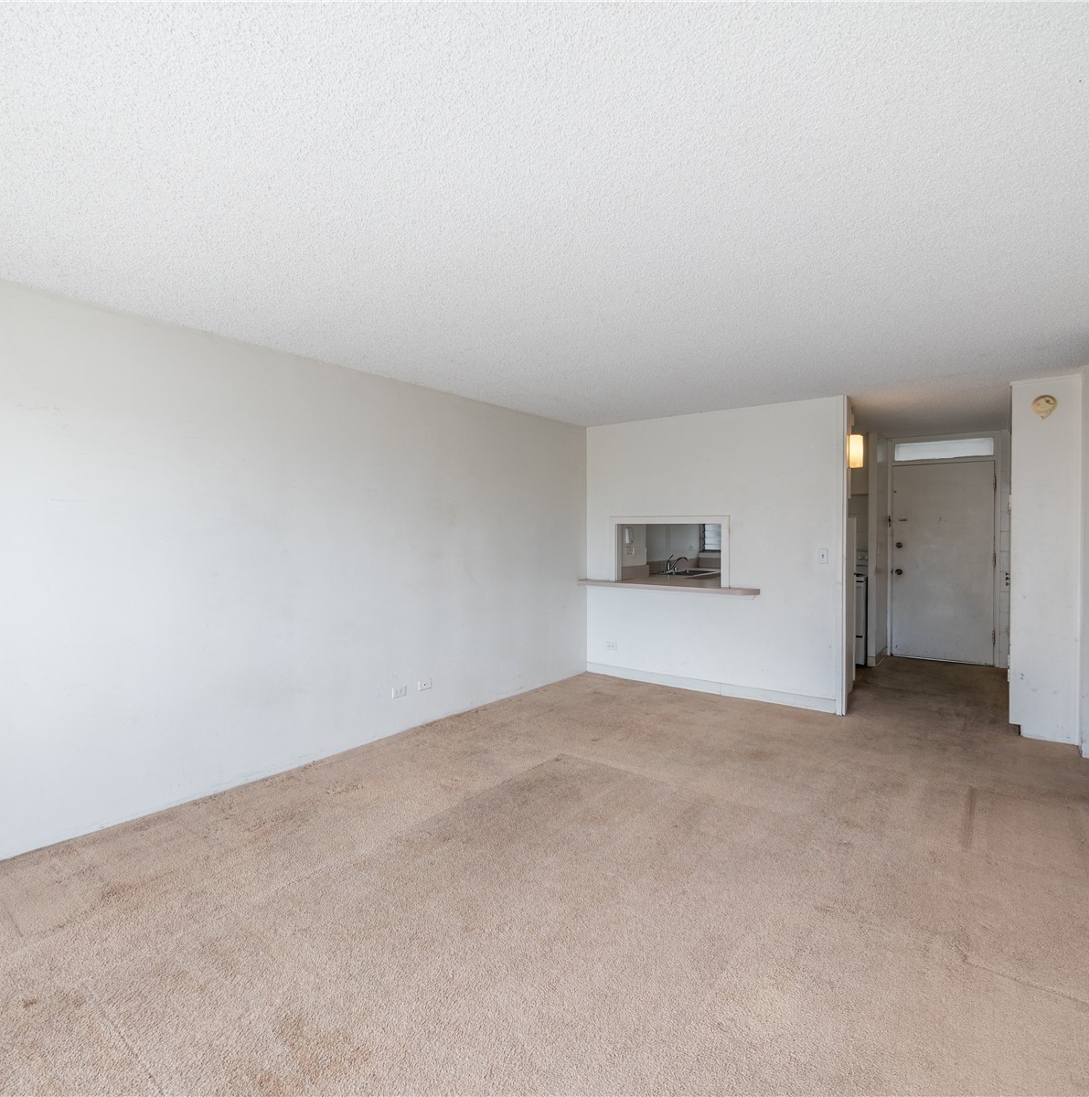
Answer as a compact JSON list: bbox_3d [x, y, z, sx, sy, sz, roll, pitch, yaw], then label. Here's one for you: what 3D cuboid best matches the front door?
[{"bbox_3d":[4.300,0.148,6.402,0.916,2.125,0.050,0,1,38],"label":"front door"}]

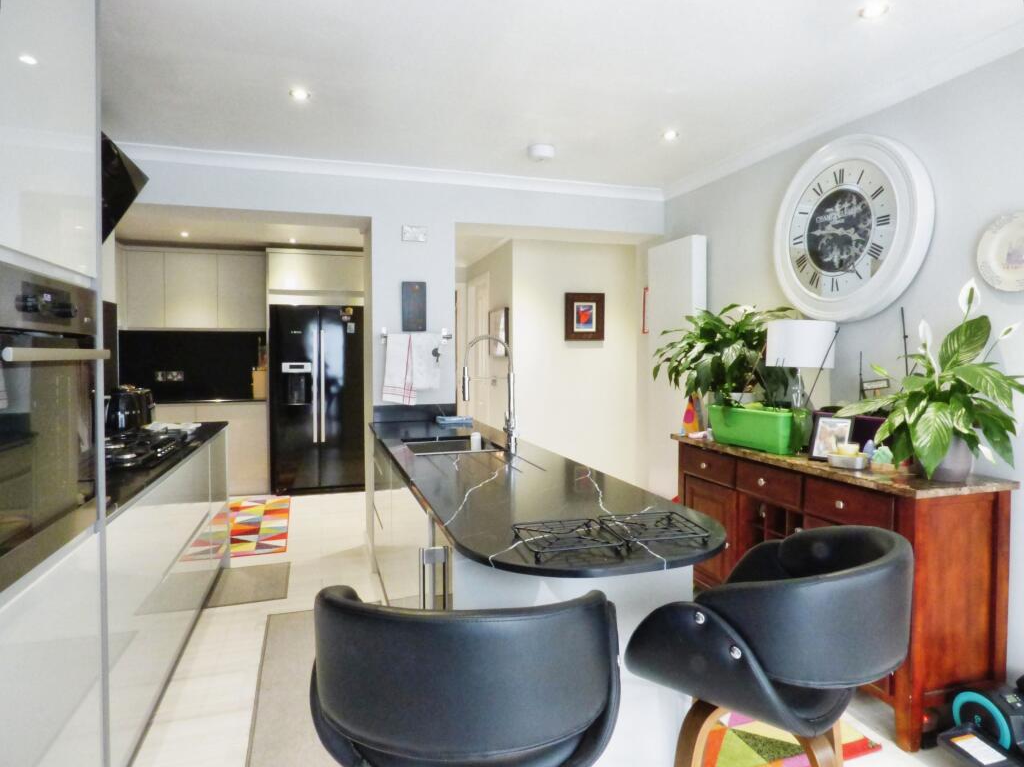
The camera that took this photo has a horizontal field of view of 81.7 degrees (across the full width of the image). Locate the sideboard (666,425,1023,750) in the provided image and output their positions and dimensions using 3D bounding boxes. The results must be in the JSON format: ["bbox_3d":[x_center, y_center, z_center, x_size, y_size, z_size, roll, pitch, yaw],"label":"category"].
[{"bbox_3d":[1.322,0.750,2.693,0.465,0.870,1.455,-1,3,-17],"label":"sideboard"}]

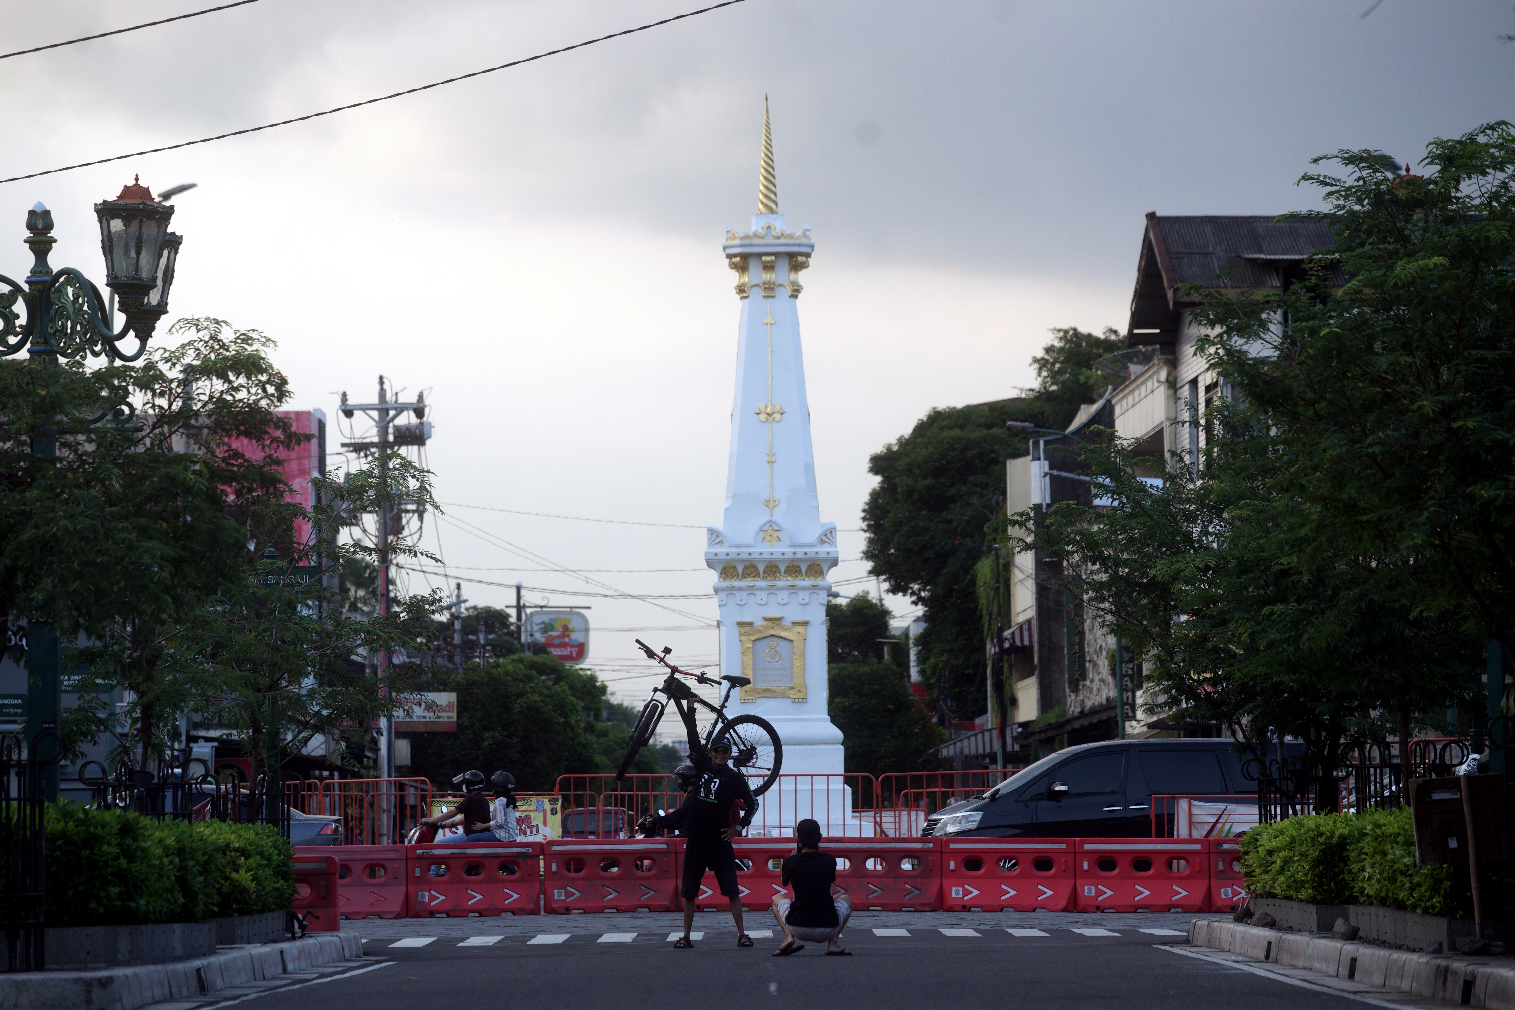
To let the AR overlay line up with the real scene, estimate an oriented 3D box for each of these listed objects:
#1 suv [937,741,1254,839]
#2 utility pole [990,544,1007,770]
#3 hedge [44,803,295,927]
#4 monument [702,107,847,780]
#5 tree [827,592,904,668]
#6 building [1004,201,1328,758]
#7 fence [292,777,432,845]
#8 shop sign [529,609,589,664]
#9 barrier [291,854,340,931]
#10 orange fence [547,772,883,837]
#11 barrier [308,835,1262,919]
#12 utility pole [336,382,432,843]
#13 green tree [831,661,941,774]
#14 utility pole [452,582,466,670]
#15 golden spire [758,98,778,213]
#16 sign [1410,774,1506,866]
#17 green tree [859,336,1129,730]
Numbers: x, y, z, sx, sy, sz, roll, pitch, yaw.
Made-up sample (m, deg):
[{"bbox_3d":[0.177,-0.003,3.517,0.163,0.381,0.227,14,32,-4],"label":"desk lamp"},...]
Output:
[{"bbox_3d":[4.464,3.782,81.000,4.850,1.890,1.840,0,-3,-8],"label":"suv"},{"bbox_3d":[6.843,5.491,190.202,0.300,8.700,0.300,-2,-3,0],"label":"utility pole"},{"bbox_3d":[-4.049,2.515,47.338,1.000,0.850,6.700,-1,-2,4],"label":"hedge"},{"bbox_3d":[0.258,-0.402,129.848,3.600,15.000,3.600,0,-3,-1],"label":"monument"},{"bbox_3d":[3.461,8.395,268.237,5.200,10.200,5.200,-1,-3,0],"label":"tree"},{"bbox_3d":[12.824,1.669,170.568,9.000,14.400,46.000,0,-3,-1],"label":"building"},{"bbox_3d":[-5.442,4.514,92.000,0.350,1.530,2.600,2,-4,-45],"label":"fence"},{"bbox_3d":[-6.272,4.195,213.000,1.950,1.720,0.300,-1,-2,0],"label":"shop sign"},{"bbox_3d":[-4.340,3.450,58.500,1.430,0.790,0.420,-1,-2,0],"label":"barrier"},{"bbox_3d":[-0.477,4.285,87.463,4.280,1.580,0.150,0,-3,-1],"label":"orange fence"},{"bbox_3d":[0.251,4.048,73.300,10.500,0.800,0.450,-1,-2,0],"label":"barrier"},{"bbox_3d":[-8.320,2.559,150.000,2.050,10.900,0.900,-1,-2,0],"label":"utility pole"},{"bbox_3d":[3.969,7.979,212.000,3.900,6.000,3.800,-1,-2,0],"label":"green tree"},{"bbox_3d":[-11.322,8.033,255.232,0.350,10.000,0.350,-1,-3,0],"label":"utility pole"},{"bbox_3d":[0.205,-6.730,129.500,0.390,2.270,0.390,-1,-2,0],"label":"golden spire"},{"bbox_3d":[4.427,1.988,42.500,0.600,0.540,0.040,-5,-3,-3],"label":"sign"},{"bbox_3d":[7.572,2.519,217.000,8.800,16.300,8.800,-1,-2,0],"label":"green tree"}]

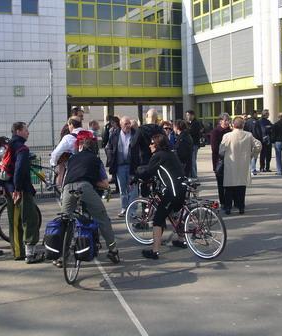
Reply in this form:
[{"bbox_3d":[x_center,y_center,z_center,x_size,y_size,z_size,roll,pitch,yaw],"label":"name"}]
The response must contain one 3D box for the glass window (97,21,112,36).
[{"bbox_3d":[-2.538,-9.637,33.137,1.082,1.102,0.100,-4,6,-22],"label":"glass window"}]

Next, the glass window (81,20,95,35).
[{"bbox_3d":[-3.617,-9.618,32.865,1.078,1.083,0.100,-4,6,-24],"label":"glass window"}]

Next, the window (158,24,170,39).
[{"bbox_3d":[1.684,-9.972,35.218,1.055,1.023,0.100,-4,6,-24],"label":"window"}]

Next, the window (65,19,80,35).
[{"bbox_3d":[-4.595,-9.555,32.431,1.029,1.075,0.100,-4,6,-24],"label":"window"}]

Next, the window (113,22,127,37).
[{"bbox_3d":[-1.496,-9.686,33.558,1.087,1.096,0.100,-4,6,-22],"label":"window"}]

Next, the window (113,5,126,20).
[{"bbox_3d":[-1.505,-10.803,33.450,1.055,1.055,0.100,-4,6,-22],"label":"window"}]

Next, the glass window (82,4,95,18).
[{"bbox_3d":[-3.377,-10.063,30.743,1.003,0.907,0.120,-4,7,-25],"label":"glass window"}]

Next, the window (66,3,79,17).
[{"bbox_3d":[-4.339,-10.007,30.292,0.934,0.900,0.120,-4,7,-25],"label":"window"}]

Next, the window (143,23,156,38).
[{"bbox_3d":[0.653,-9.925,34.759,1.077,1.059,0.100,-4,6,-24],"label":"window"}]

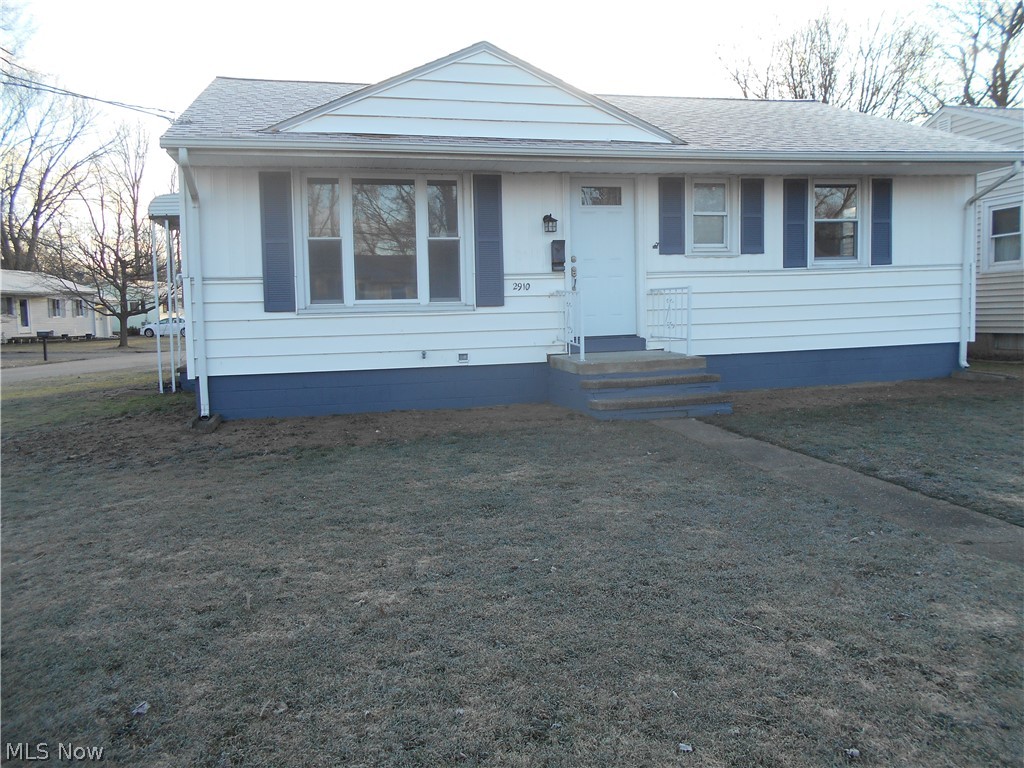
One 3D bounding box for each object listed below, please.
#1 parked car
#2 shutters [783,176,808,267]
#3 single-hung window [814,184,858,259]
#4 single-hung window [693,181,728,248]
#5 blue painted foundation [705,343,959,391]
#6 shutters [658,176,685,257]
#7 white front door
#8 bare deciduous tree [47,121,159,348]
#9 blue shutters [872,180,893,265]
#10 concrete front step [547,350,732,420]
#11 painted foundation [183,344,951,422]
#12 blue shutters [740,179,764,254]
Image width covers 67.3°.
[{"bbox_3d":[-25.678,-4.223,58.000,4.600,1.460,1.780,-4,5,-23],"label":"parked car"},{"bbox_3d":[3.853,-2.172,10.467,0.375,1.195,0.040,-3,5,-12],"label":"shutters"},{"bbox_3d":[4.474,-2.229,10.635,0.716,1.103,0.080,-3,5,-12],"label":"single-hung window"},{"bbox_3d":[2.634,-2.244,10.244,0.523,0.949,0.080,-3,5,-12],"label":"single-hung window"},{"bbox_3d":[4.563,-0.236,10.919,4.041,0.512,0.250,-3,5,-12],"label":"blue painted foundation"},{"bbox_3d":[2.097,-2.195,10.093,0.352,0.996,0.040,-3,5,-12],"label":"shutters"},{"bbox_3d":[1.195,-1.638,10.023,0.880,2.050,0.050,-3,5,-12],"label":"white front door"},{"bbox_3d":[-20.723,-7.627,39.500,6.300,11.196,6.000,-4,5,-27],"label":"bare deciduous tree"},{"bbox_3d":[5.153,-2.251,10.736,0.355,1.186,0.040,-3,5,-12],"label":"blue shutters"},{"bbox_3d":[1.453,-0.005,9.194,1.595,0.609,1.866,-3,5,-12],"label":"concrete front step"},{"bbox_3d":[1.405,-0.075,10.263,10.502,0.523,0.250,-3,5,-12],"label":"painted foundation"},{"bbox_3d":[3.220,-2.240,10.327,0.355,0.997,0.040,-3,5,-12],"label":"blue shutters"}]

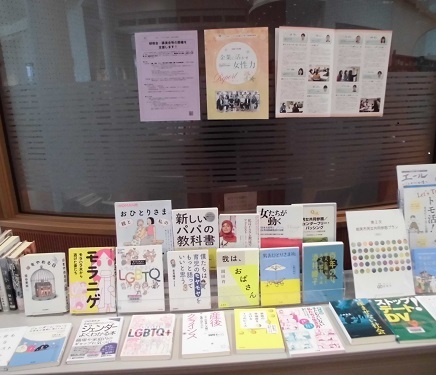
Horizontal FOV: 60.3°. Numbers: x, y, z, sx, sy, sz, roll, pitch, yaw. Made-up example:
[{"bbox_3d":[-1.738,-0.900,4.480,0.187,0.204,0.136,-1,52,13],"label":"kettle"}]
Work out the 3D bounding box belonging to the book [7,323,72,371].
[{"bbox_3d":[-0.495,0.447,1.062,0.130,0.012,0.172,-4,16,-8],"label":"book"}]

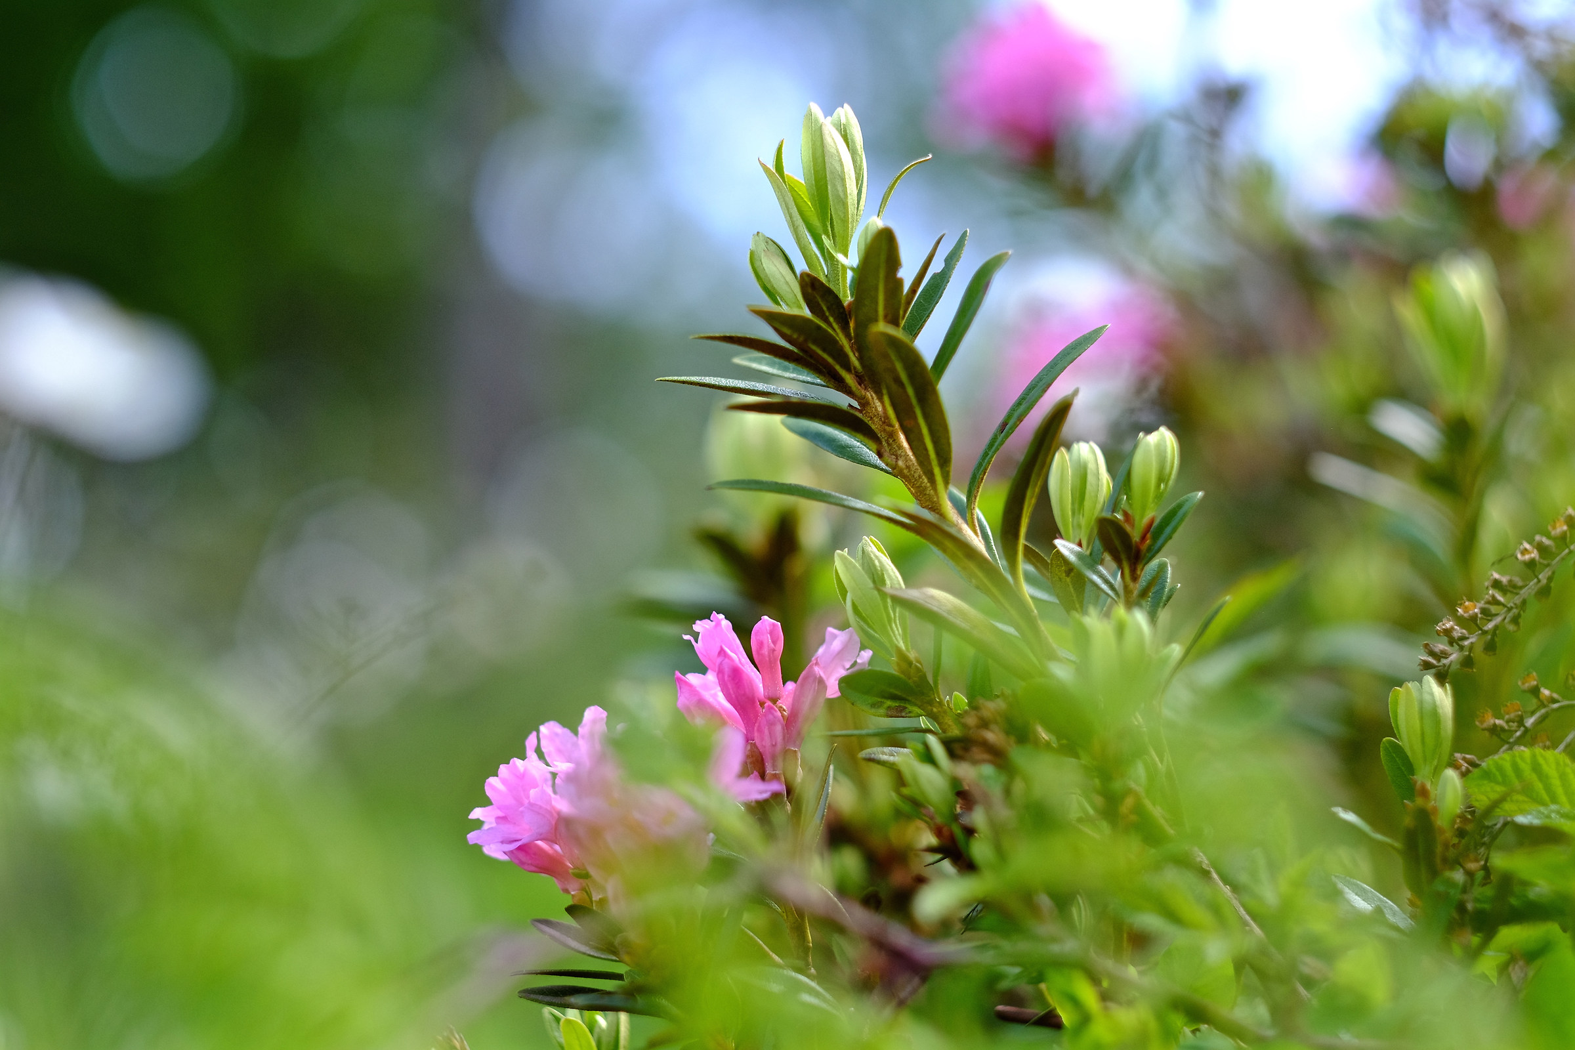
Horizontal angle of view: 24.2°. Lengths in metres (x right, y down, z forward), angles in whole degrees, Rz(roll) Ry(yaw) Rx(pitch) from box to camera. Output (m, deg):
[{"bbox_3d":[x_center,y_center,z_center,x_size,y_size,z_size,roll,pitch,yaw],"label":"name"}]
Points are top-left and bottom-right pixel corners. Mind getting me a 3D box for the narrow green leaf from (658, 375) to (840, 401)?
[{"bbox_3d":[-0.006,-0.022,0.605,0.029,0.004,0.009,5,11,0],"label":"narrow green leaf"}]

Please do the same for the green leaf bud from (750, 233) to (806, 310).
[{"bbox_3d":[-0.001,-0.048,0.696,0.007,0.018,0.005,-25,21,24],"label":"green leaf bud"}]

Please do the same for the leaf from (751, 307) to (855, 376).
[{"bbox_3d":[0.003,-0.034,0.692,0.027,0.004,0.009,34,-47,-26],"label":"leaf"}]

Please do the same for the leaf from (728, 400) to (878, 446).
[{"bbox_3d":[0.003,-0.017,0.599,0.028,0.004,0.009,8,-23,-28],"label":"leaf"}]

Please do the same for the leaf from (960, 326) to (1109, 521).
[{"bbox_3d":[0.042,-0.018,0.632,0.006,0.042,0.009,34,-6,-9],"label":"leaf"}]

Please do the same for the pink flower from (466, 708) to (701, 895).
[{"bbox_3d":[-0.034,0.048,0.633,0.040,0.033,0.038,0,4,0],"label":"pink flower"}]

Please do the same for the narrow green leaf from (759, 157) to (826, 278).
[{"bbox_3d":[0.001,-0.058,0.698,0.005,0.027,0.004,-20,12,46],"label":"narrow green leaf"}]

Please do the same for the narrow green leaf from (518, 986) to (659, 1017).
[{"bbox_3d":[-0.033,0.082,0.628,0.025,0.004,0.007,7,10,-9],"label":"narrow green leaf"}]

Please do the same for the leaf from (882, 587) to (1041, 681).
[{"bbox_3d":[0.028,0.017,0.580,0.028,0.005,0.009,23,9,-13],"label":"leaf"}]

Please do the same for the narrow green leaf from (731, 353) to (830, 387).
[{"bbox_3d":[0.000,-0.029,0.705,0.024,0.004,0.008,20,43,24],"label":"narrow green leaf"}]

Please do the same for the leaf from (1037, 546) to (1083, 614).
[{"bbox_3d":[0.054,0.011,0.700,0.006,0.016,0.003,-26,19,-8],"label":"leaf"}]

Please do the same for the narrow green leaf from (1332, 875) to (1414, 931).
[{"bbox_3d":[0.100,0.065,0.627,0.017,0.004,0.007,29,18,-17],"label":"narrow green leaf"}]

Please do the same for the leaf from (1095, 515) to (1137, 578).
[{"bbox_3d":[0.062,0.005,0.695,0.006,0.016,0.004,-22,27,17],"label":"leaf"}]

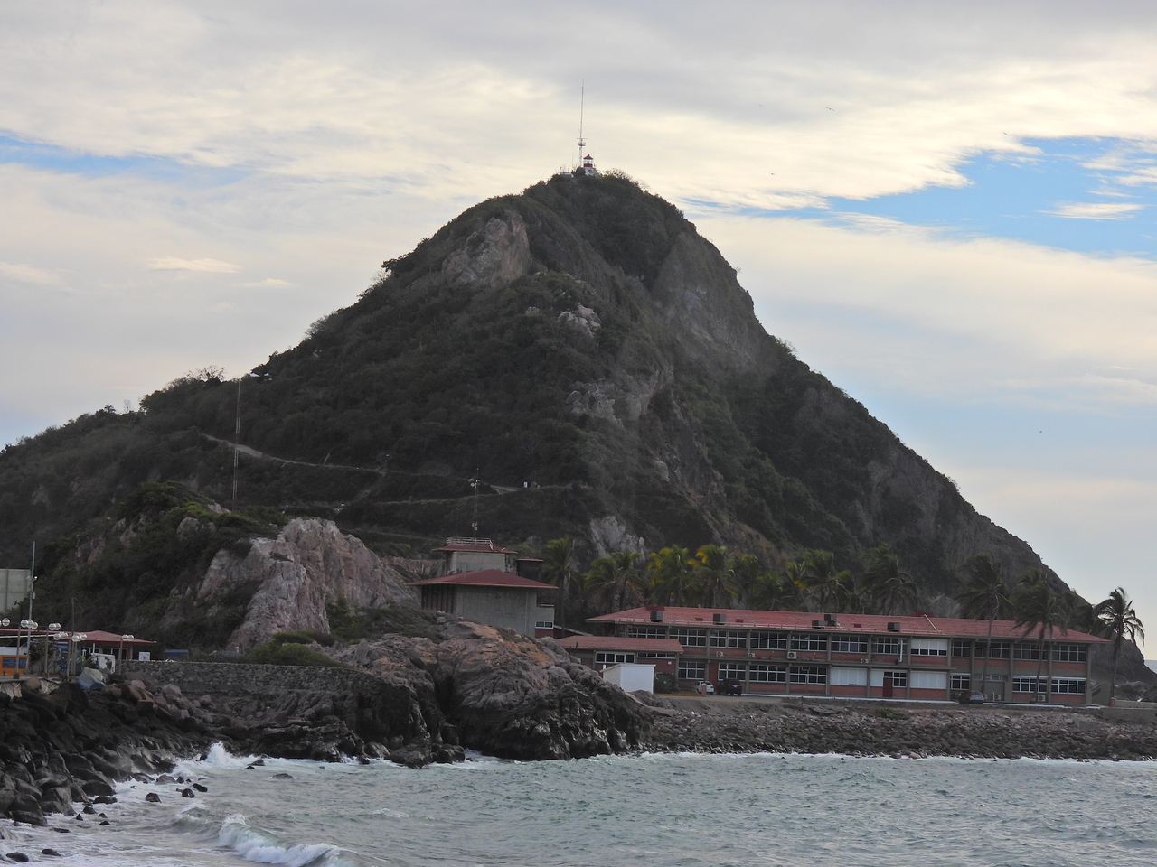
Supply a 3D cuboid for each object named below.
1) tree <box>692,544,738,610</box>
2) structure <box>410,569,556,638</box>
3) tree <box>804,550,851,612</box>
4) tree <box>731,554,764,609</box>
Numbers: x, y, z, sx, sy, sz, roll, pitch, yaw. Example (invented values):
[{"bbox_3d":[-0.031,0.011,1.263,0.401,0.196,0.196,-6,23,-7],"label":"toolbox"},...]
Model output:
[{"bbox_3d":[16.067,21.371,378.733,6.300,16.312,6.300,2,-4,0],"label":"tree"},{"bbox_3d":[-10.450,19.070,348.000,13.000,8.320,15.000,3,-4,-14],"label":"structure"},{"bbox_3d":[29.150,21.790,373.000,5.600,16.290,5.400,2,-4,0],"label":"tree"},{"bbox_3d":[19.860,21.840,374.000,4.400,15.460,4.400,2,-4,0],"label":"tree"}]

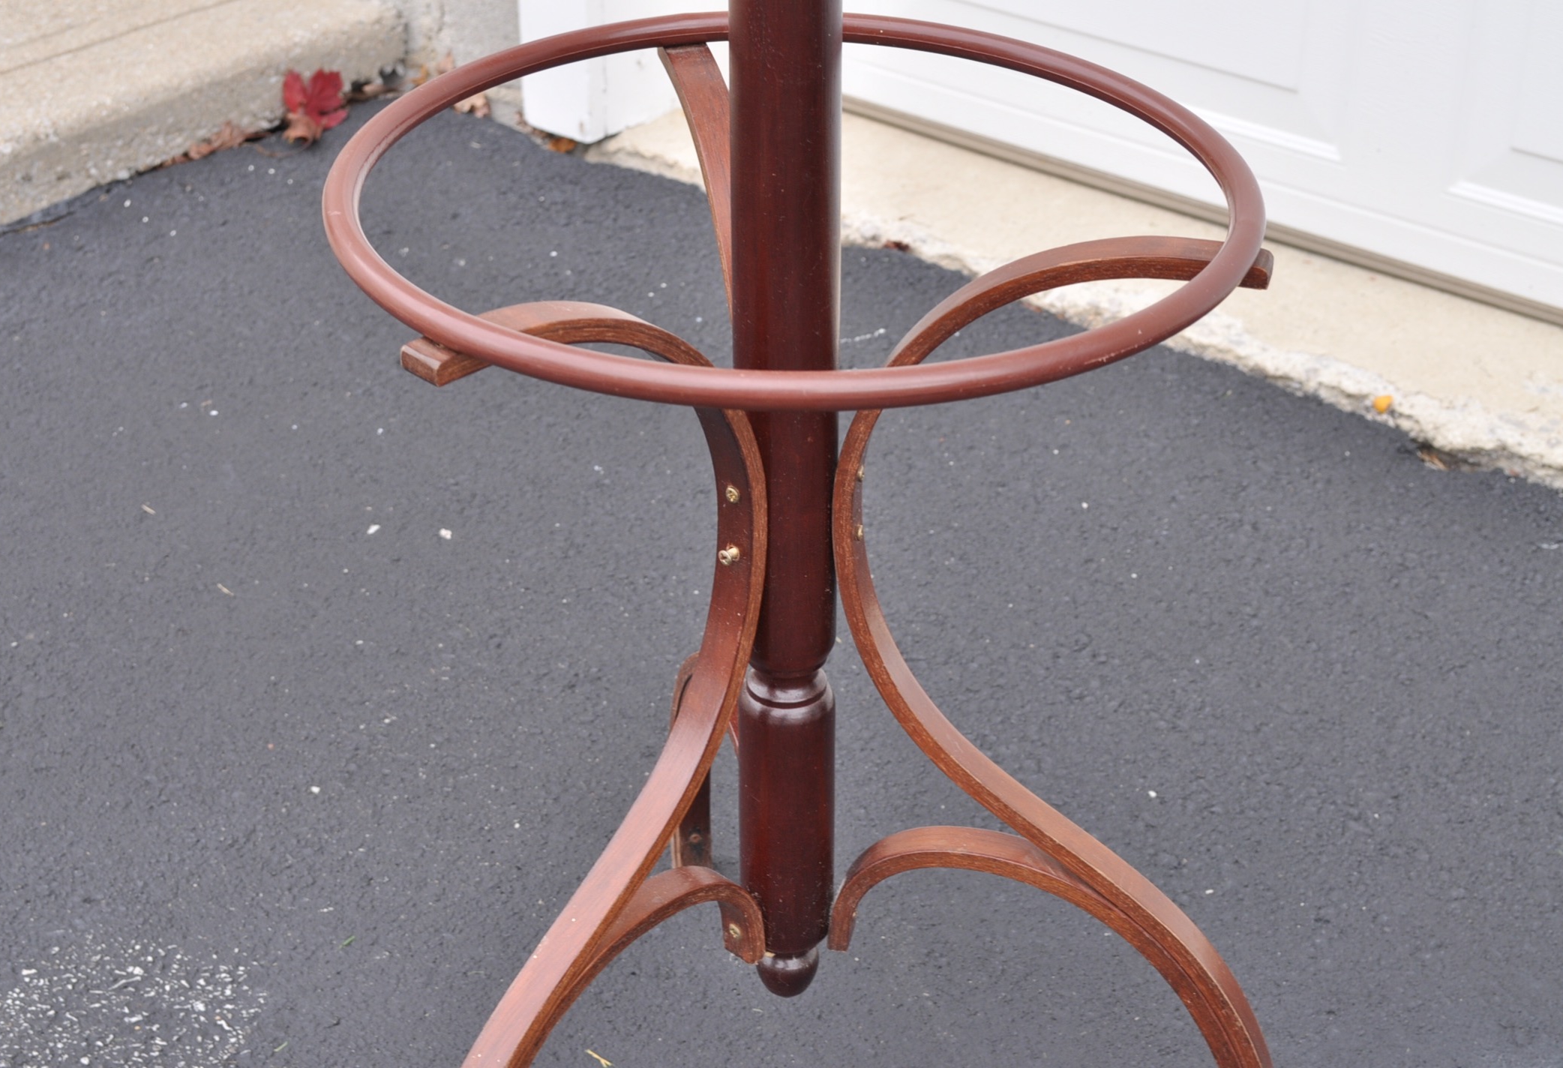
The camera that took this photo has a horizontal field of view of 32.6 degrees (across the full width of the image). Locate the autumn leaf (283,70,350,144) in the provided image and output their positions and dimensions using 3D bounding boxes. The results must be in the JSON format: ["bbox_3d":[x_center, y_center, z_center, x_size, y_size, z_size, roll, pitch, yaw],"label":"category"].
[{"bbox_3d":[-0.490,-0.461,2.844,0.050,0.055,0.078,27,40,37],"label":"autumn leaf"}]

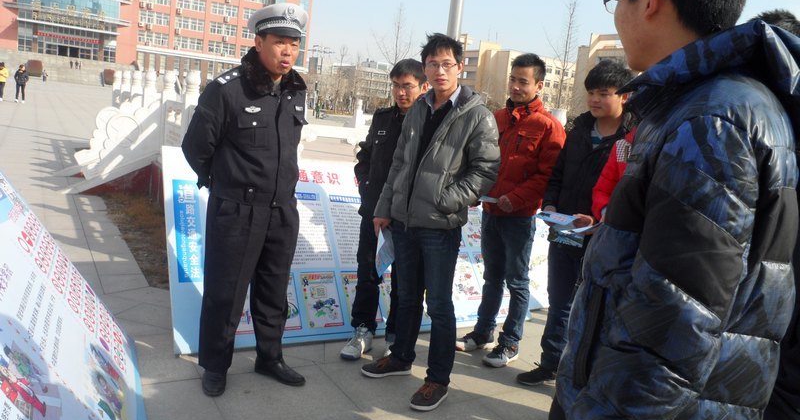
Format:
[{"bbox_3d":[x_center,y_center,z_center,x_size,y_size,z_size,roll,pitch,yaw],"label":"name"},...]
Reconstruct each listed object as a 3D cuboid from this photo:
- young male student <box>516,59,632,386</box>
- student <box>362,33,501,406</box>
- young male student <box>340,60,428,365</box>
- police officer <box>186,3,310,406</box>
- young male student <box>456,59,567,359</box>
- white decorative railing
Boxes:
[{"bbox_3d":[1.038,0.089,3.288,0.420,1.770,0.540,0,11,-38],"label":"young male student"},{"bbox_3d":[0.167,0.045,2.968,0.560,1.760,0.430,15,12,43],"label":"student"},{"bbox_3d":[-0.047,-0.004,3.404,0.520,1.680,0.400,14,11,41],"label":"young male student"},{"bbox_3d":[-0.681,-0.047,2.846,0.560,1.790,0.430,-1,12,-42],"label":"police officer"},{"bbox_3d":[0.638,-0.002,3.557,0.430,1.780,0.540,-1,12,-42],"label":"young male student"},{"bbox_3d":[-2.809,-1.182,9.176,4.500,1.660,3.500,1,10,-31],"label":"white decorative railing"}]

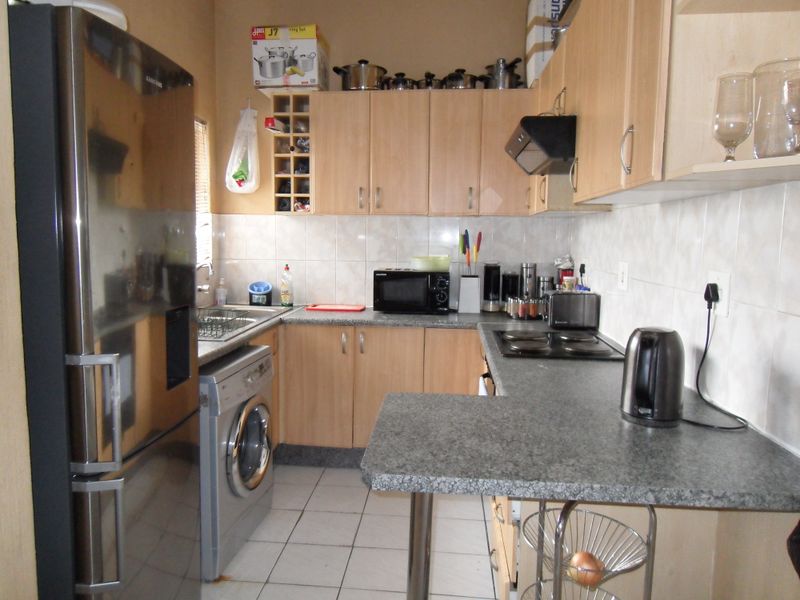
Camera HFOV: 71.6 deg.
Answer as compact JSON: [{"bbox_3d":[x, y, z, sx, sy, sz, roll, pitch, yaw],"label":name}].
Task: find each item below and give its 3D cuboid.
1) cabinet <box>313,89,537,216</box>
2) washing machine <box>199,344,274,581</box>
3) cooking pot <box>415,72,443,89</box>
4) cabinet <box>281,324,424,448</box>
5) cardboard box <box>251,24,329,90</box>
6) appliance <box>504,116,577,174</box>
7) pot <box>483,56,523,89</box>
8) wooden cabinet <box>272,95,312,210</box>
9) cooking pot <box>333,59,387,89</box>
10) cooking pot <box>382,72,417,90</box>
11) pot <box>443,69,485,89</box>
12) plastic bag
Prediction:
[{"bbox_3d":[0.140,-0.897,3.503,1.320,0.728,0.335,1,6,5],"label":"cabinet"},{"bbox_3d":[-0.933,0.678,2.523,0.570,0.850,0.590,1,6,8],"label":"washing machine"},{"bbox_3d":[0.183,-1.319,3.391,0.165,0.137,0.180,1,6,5],"label":"cooking pot"},{"bbox_3d":[-0.255,0.494,3.558,0.840,0.740,0.575,1,6,5],"label":"cabinet"},{"bbox_3d":[-0.653,-1.429,3.374,0.385,0.343,0.320,1,6,5],"label":"cardboard box"},{"bbox_3d":[0.755,-0.666,2.449,0.520,0.159,0.600,1,6,5],"label":"appliance"},{"bbox_3d":[0.628,-1.354,3.365,0.228,0.220,0.210,1,6,5],"label":"pot"},{"bbox_3d":[-0.641,-0.910,3.567,0.247,0.722,0.335,1,6,5],"label":"wooden cabinet"},{"bbox_3d":[-0.249,-1.381,3.466,0.344,0.235,0.290,1,6,5],"label":"cooking pot"},{"bbox_3d":[0.001,-1.324,3.406,0.225,0.140,0.180,1,6,5],"label":"cooking pot"},{"bbox_3d":[0.393,-1.325,3.383,0.267,0.155,0.210,1,6,5],"label":"pot"},{"bbox_3d":[-1.049,-0.992,3.691,0.240,0.568,0.130,1,6,5],"label":"plastic bag"}]

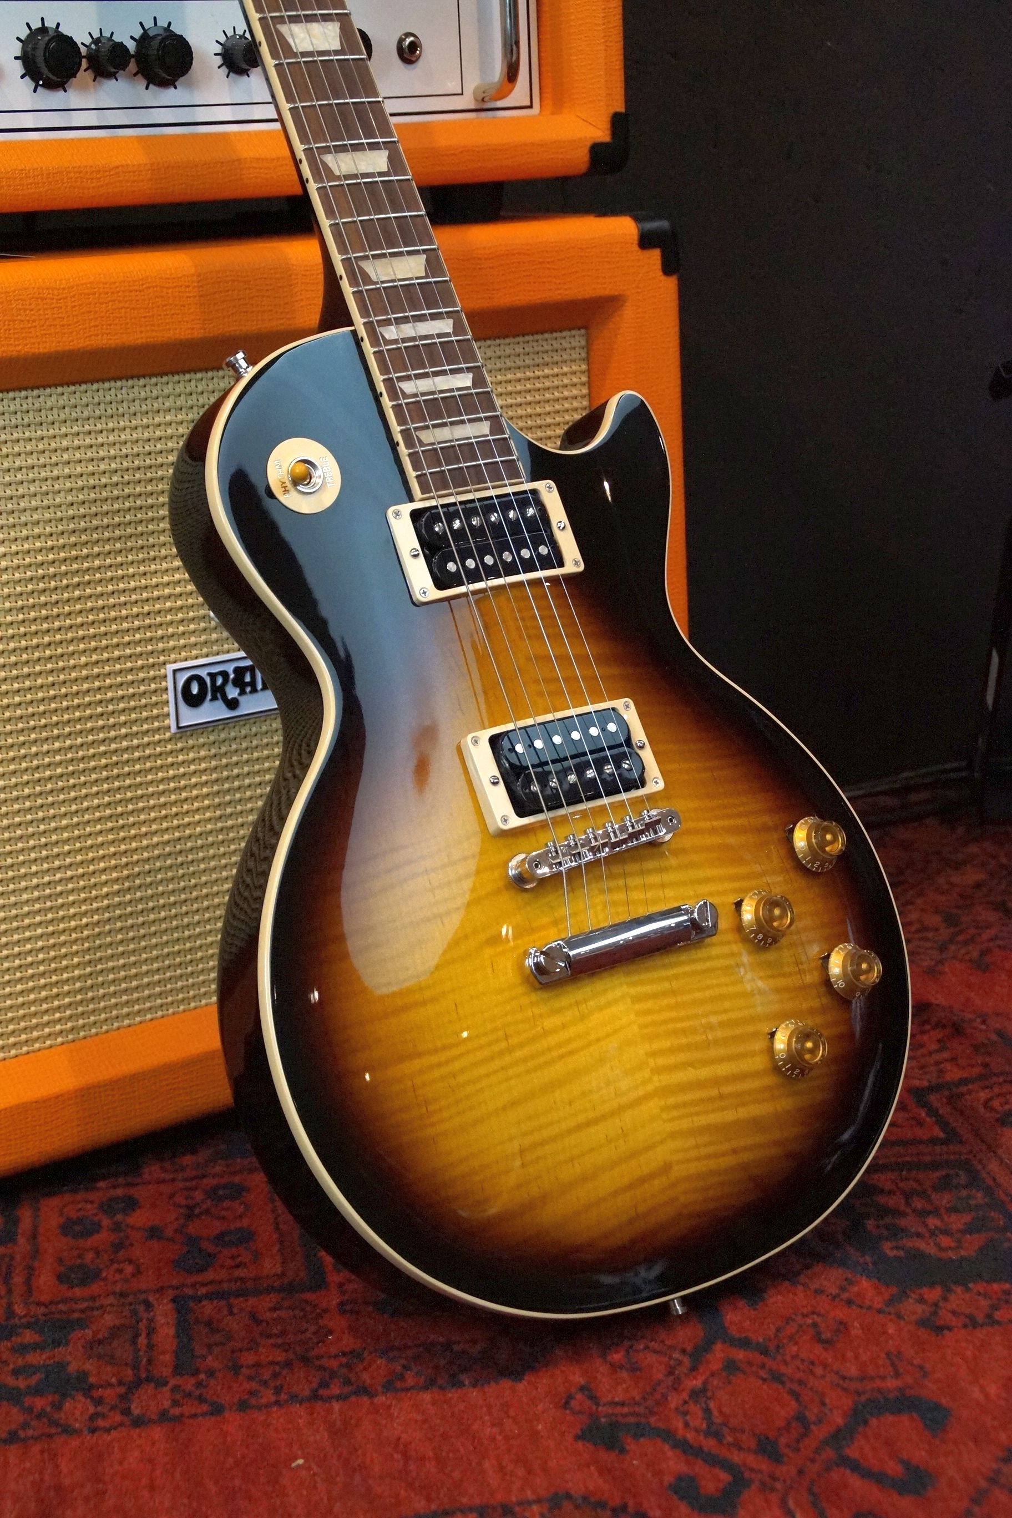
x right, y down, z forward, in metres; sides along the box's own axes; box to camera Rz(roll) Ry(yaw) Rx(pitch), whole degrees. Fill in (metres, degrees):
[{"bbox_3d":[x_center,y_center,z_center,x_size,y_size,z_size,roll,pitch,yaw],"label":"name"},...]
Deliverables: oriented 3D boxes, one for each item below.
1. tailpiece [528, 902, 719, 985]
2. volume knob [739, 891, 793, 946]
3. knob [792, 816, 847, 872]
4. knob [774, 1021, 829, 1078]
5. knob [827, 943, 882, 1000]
[{"bbox_3d":[0.051,0.078,1.073,0.097,0.017,0.013,-14,-10,-34],"label":"tailpiece"},{"bbox_3d":[0.118,0.070,1.121,0.026,0.026,0.013,-15,-6,-32],"label":"volume knob"},{"bbox_3d":[0.145,0.037,1.153,0.026,0.026,0.013,-15,-6,-32],"label":"knob"},{"bbox_3d":[0.131,0.127,1.112,0.026,0.026,0.013,-15,-6,-32],"label":"knob"},{"bbox_3d":[0.160,0.095,1.145,0.026,0.026,0.013,-15,-6,-32],"label":"knob"}]

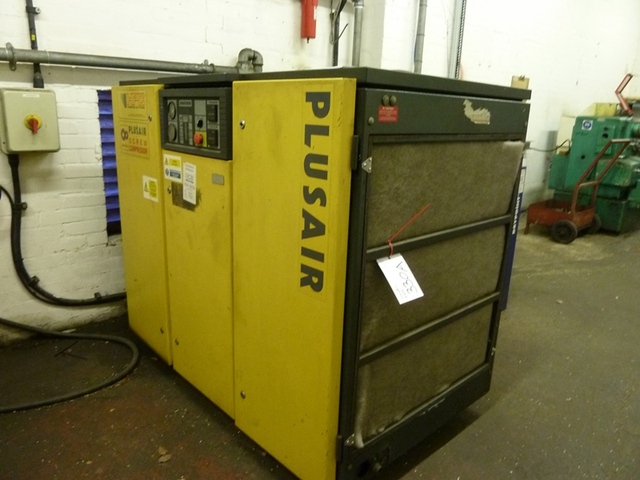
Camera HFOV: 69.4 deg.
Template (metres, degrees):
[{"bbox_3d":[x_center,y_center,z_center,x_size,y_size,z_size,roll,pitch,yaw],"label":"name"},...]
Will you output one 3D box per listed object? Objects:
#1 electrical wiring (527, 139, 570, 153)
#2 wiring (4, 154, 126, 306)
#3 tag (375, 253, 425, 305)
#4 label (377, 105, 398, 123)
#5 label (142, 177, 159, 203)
[{"bbox_3d":[2.762,-1.129,5.550,0.650,0.170,0.100,-11,20,-41],"label":"electrical wiring"},{"bbox_3d":[-1.297,-0.026,2.401,0.516,0.836,0.065,-11,20,-41],"label":"wiring"},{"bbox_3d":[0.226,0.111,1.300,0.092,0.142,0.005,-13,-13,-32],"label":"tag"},{"bbox_3d":[0.176,-0.320,1.181,0.078,0.039,0.004,-12,21,-42],"label":"label"},{"bbox_3d":[-0.724,-0.218,1.976,0.004,0.098,0.142,-12,21,-42],"label":"label"}]

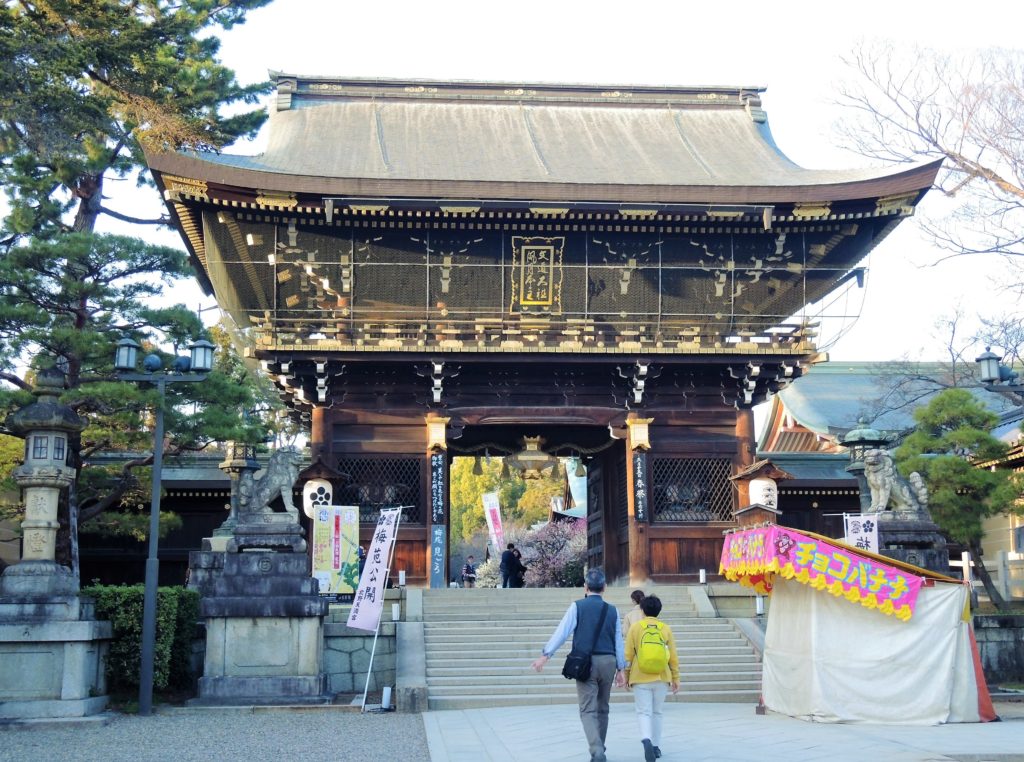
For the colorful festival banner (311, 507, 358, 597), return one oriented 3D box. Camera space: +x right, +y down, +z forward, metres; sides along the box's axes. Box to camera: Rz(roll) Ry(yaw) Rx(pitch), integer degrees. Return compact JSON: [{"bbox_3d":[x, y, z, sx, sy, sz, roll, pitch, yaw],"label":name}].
[{"bbox_3d":[-3.326,3.281,21.142,0.930,1.880,0.060,2,-11,-15],"label":"colorful festival banner"}]

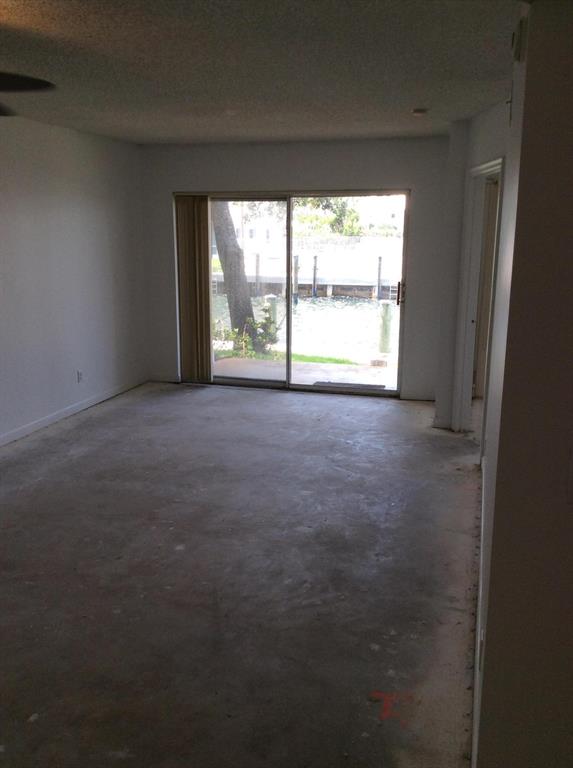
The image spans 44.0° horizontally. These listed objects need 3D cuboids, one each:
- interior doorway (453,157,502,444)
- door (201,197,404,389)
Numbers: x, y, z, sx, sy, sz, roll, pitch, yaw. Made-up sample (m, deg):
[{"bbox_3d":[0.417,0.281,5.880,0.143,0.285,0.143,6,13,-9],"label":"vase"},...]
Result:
[{"bbox_3d":[1.446,-0.533,5.284,0.140,2.100,0.920,0,12,-1],"label":"interior doorway"},{"bbox_3d":[0.023,-0.926,7.288,2.399,2.030,0.100,4,12,15],"label":"door"}]

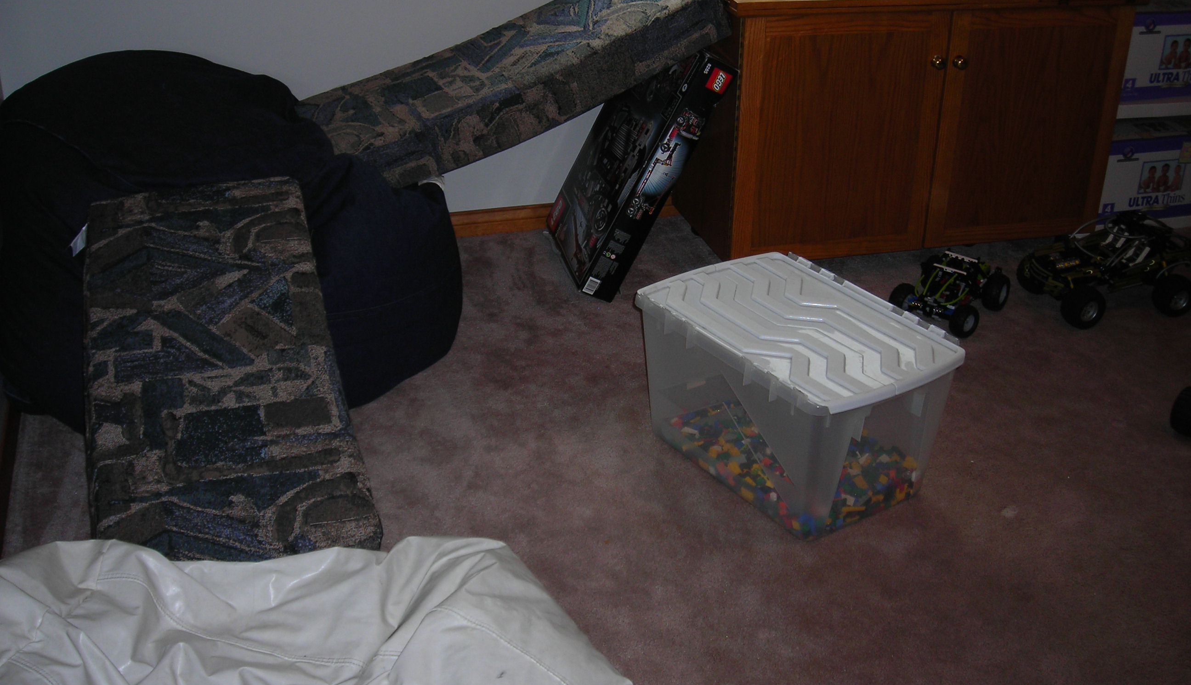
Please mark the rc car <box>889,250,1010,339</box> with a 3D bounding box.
[{"bbox_3d":[0.781,-0.126,2.844,0.184,0.133,0.248,21,33,32],"label":"rc car"}]

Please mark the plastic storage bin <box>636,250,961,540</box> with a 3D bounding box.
[{"bbox_3d":[0.337,0.086,2.255,0.336,0.286,0.476,-17,33,-31],"label":"plastic storage bin"}]

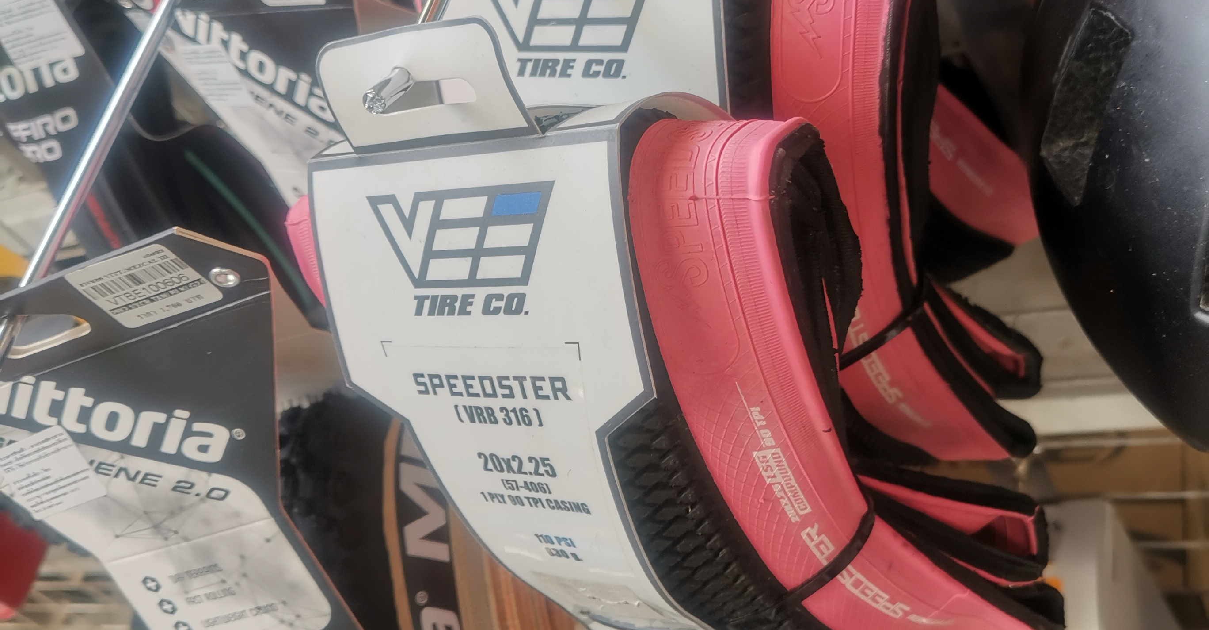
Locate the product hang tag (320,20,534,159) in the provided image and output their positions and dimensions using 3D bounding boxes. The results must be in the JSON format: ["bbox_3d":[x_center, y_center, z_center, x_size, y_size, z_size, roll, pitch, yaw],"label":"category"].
[{"bbox_3d":[-0.040,-0.051,0.281,0.055,0.029,0.005,0,32,34],"label":"product hang tag"}]

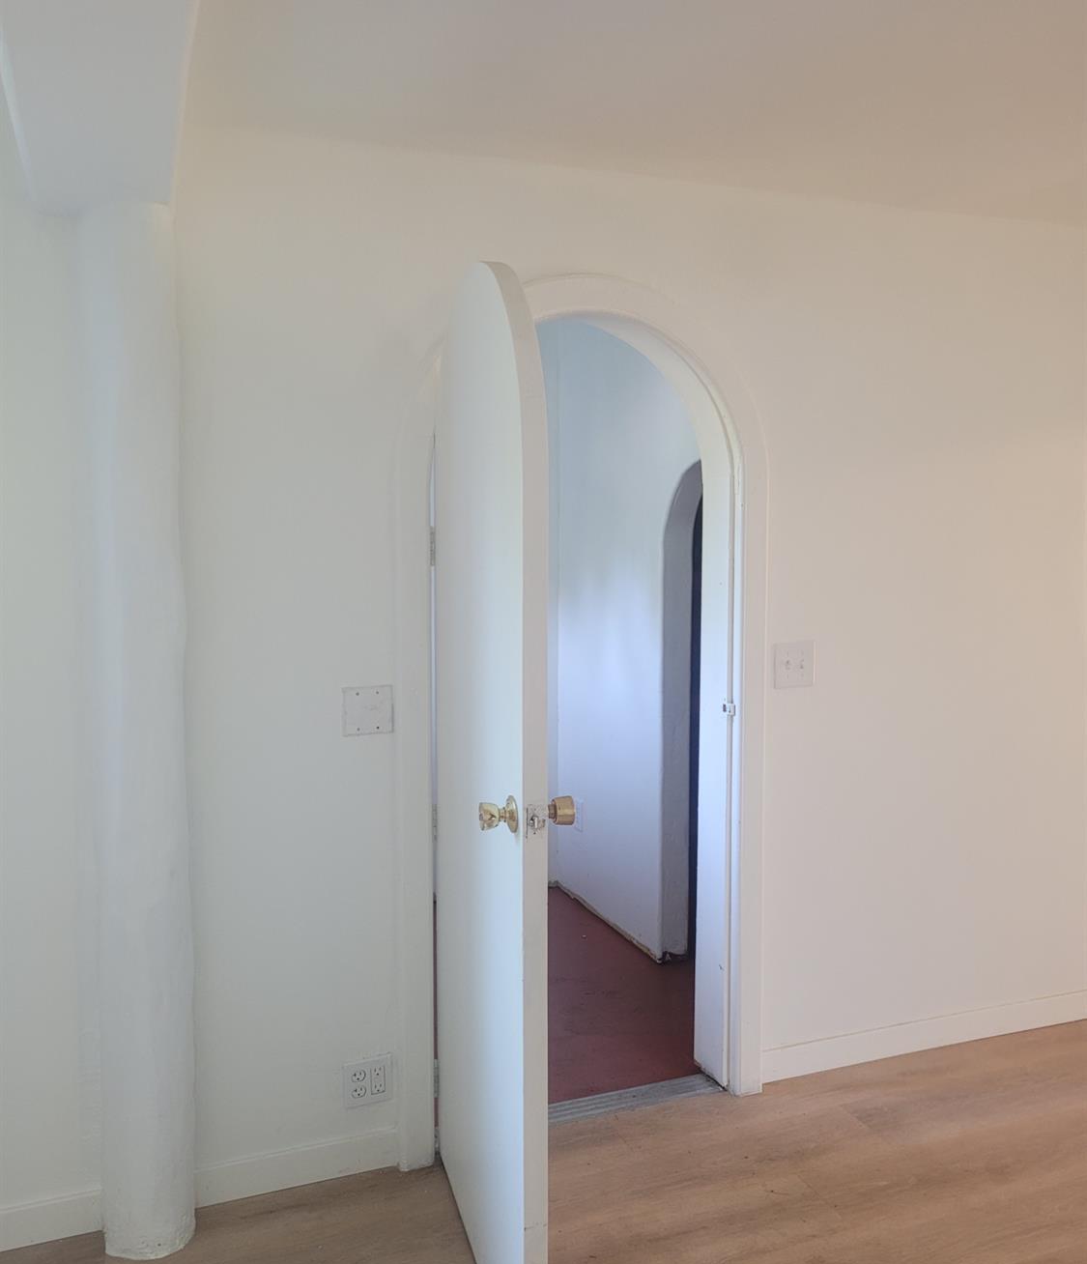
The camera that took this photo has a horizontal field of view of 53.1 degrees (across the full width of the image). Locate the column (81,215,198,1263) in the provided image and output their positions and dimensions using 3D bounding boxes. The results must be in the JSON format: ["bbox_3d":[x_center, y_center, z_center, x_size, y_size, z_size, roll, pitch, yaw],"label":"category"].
[{"bbox_3d":[-0.845,0.223,2.266,0.185,2.150,0.175,-2,5,-22],"label":"column"}]

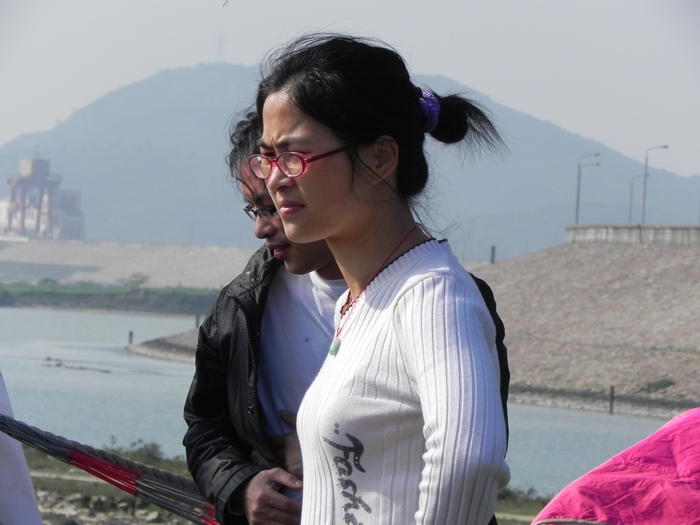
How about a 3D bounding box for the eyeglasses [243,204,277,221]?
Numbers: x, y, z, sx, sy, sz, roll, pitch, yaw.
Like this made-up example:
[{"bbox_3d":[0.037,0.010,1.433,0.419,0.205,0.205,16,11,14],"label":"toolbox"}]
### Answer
[{"bbox_3d":[-0.054,-0.094,7.739,0.142,0.035,0.137,-36,11,-13],"label":"eyeglasses"}]

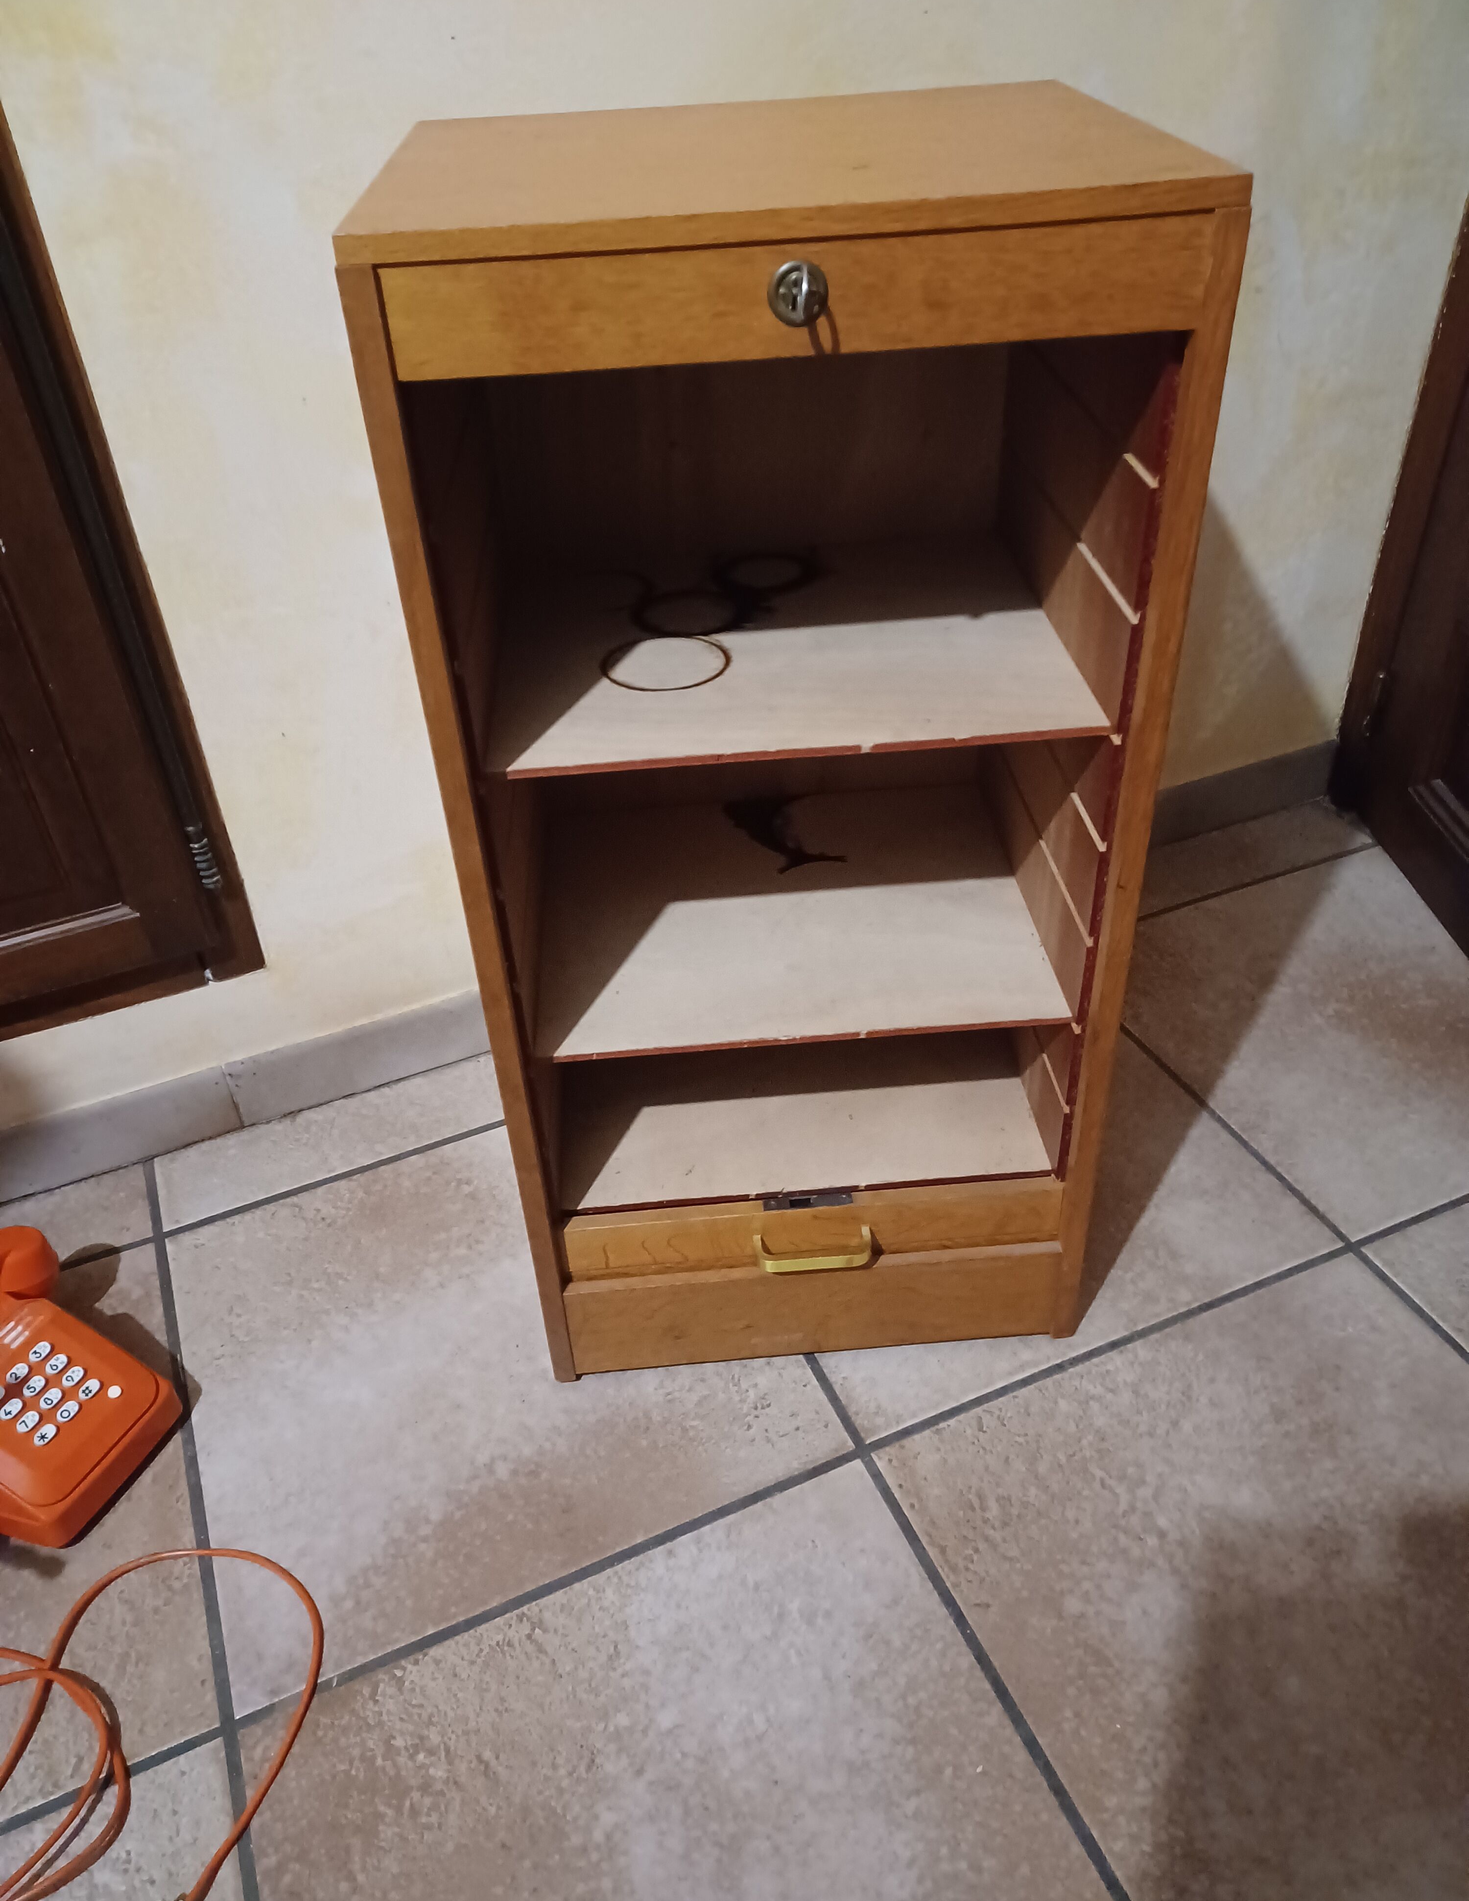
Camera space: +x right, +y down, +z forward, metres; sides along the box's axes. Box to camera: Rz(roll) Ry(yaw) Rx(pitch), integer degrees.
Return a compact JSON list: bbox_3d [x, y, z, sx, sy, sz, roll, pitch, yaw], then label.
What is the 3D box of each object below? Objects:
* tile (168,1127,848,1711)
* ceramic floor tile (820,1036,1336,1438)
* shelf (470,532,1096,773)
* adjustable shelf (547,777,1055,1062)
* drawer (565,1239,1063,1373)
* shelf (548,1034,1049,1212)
[{"bbox_3d":[-0.203,0.311,1.133,0.446,0.010,0.446,-17,39,-17],"label":"tile"},{"bbox_3d":[0.210,0.187,1.267,0.446,0.010,0.446,-17,39,-17],"label":"ceramic floor tile"},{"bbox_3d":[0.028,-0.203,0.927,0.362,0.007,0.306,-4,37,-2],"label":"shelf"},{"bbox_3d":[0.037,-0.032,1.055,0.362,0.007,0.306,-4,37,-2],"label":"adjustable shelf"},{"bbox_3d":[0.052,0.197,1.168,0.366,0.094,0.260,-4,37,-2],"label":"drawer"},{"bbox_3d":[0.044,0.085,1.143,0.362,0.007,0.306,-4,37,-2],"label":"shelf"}]

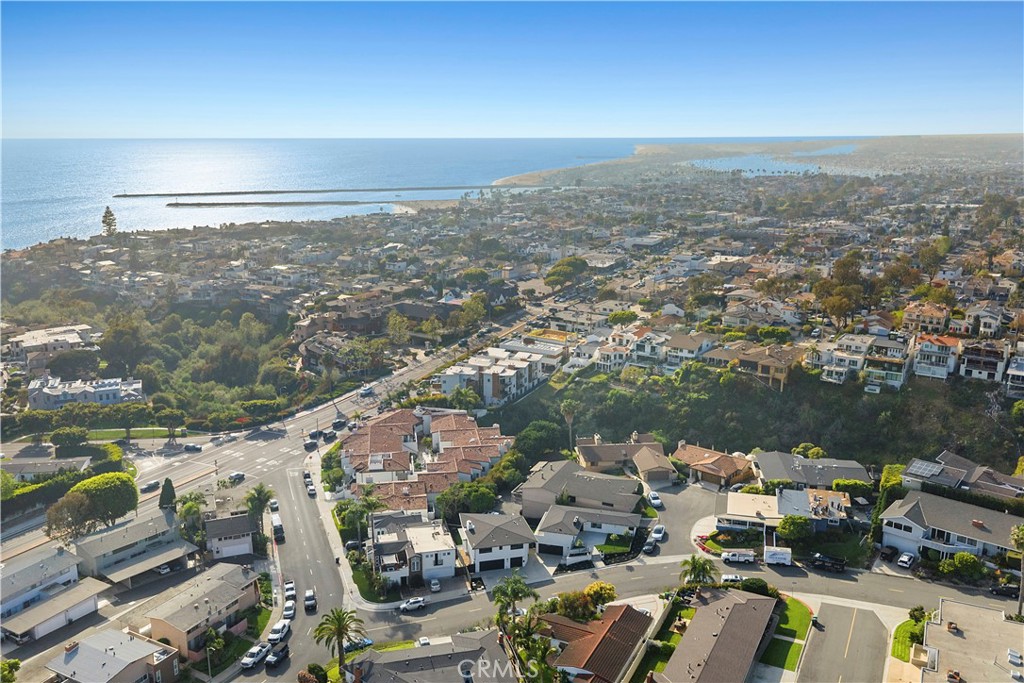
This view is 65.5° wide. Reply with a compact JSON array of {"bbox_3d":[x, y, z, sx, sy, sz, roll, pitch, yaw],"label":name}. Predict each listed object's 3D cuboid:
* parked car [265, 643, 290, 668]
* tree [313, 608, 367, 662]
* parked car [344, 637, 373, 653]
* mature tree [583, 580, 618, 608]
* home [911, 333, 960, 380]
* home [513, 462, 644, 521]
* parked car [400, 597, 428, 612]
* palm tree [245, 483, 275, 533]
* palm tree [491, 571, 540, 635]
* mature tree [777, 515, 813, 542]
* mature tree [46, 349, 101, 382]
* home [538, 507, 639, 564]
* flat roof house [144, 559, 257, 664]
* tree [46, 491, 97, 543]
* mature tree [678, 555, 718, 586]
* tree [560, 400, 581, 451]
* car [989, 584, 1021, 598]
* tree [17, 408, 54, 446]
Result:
[{"bbox_3d":[-37.046,49.438,125.694,1.900,1.860,4.600,4,15,16],"label":"parked car"},{"bbox_3d":[-25.050,44.300,115.980,7.500,10.400,7.500,0,15,0],"label":"tree"},{"bbox_3d":[-24.878,48.866,128.608,4.650,1.460,1.850,-4,15,-15],"label":"parked car"},{"bbox_3d":[15.081,43.358,136.500,5.400,4.200,5.100,2,15,7],"label":"mature tree"},{"bbox_3d":[135.420,5.020,253.860,12.200,11.300,12.000,9,17,32],"label":"home"},{"bbox_3d":[15.100,32.799,171.724,23.500,7.300,15.700,6,16,22],"label":"home"},{"bbox_3d":[-17.669,46.821,141.931,4.550,1.660,1.860,-4,15,-15],"label":"parked car"},{"bbox_3d":[-54.800,35.986,173.175,7.200,11.000,7.200,0,15,0],"label":"palm tree"},{"bbox_3d":[0.400,42.936,130.653,7.000,11.000,7.000,0,15,0],"label":"palm tree"},{"bbox_3d":[52.320,35.300,147.860,6.200,5.700,6.200,0,15,0],"label":"mature tree"},{"bbox_3d":[-176.171,9.642,320.000,19.000,12.000,15.000,-8,17,-29],"label":"mature tree"},{"bbox_3d":[14.750,36.680,154.250,18.200,6.000,12.700,4,15,15],"label":"home"},{"bbox_3d":[-53.500,46.389,139.407,9.600,5.900,18.000,5,16,20],"label":"flat roof house"},{"bbox_3d":[-95.760,39.940,173.580,9.500,10.500,9.500,0,15,0],"label":"tree"},{"bbox_3d":[31.170,39.250,133.740,6.400,6.900,6.400,0,15,0],"label":"mature tree"},{"bbox_3d":[14.960,23.250,203.680,4.400,16.000,4.400,0,15,0],"label":"tree"},{"bbox_3d":[84.828,42.777,136.987,4.600,1.720,1.880,6,16,21],"label":"car"},{"bbox_3d":[-137.000,24.223,229.013,10.300,9.600,10.300,0,15,0],"label":"tree"}]

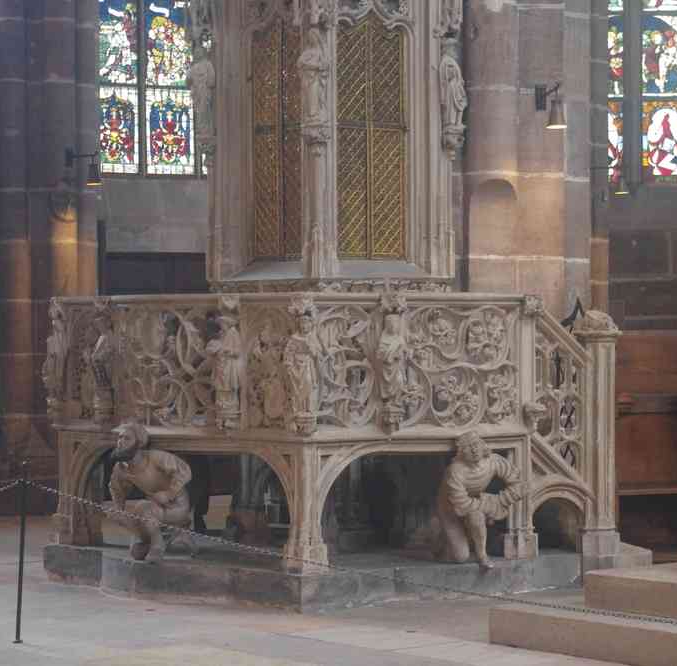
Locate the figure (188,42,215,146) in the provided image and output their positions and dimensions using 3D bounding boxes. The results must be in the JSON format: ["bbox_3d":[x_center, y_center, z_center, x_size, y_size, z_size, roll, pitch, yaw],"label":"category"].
[{"bbox_3d":[-0.897,-1.549,14.900,0.200,0.710,0.200,0,0,-21],"label":"figure"}]

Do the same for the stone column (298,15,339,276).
[{"bbox_3d":[-0.124,-1.154,14.150,0.260,1.660,0.300,0,0,6],"label":"stone column"}]

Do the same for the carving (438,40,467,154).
[{"bbox_3d":[0.742,-1.532,14.800,0.200,0.740,0.200,0,0,21],"label":"carving"}]

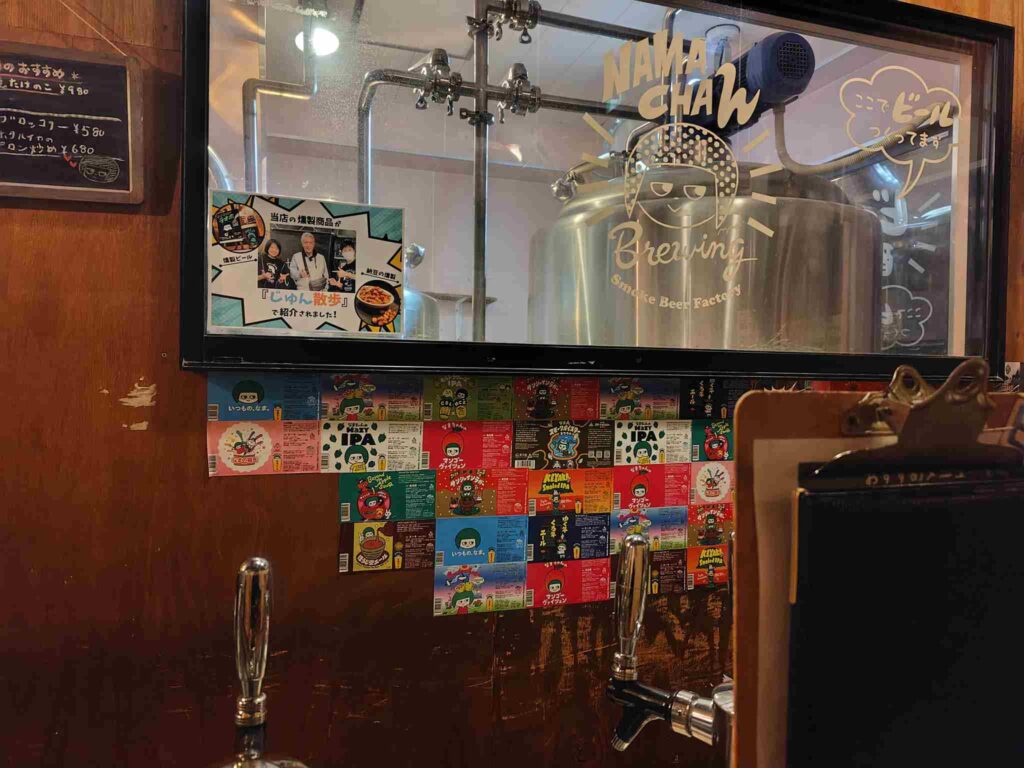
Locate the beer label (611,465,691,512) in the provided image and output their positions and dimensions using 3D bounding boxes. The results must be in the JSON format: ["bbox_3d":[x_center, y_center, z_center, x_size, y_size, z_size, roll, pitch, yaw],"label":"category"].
[{"bbox_3d":[0.265,0.193,1.281,0.159,0.081,0.010,1,0,-17],"label":"beer label"}]

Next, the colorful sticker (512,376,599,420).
[{"bbox_3d":[0.081,0.024,1.208,0.165,0.079,0.010,1,1,-18],"label":"colorful sticker"}]

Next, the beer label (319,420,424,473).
[{"bbox_3d":[-0.227,0.103,1.110,0.162,0.081,0.010,1,1,-18],"label":"beer label"}]

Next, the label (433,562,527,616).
[{"bbox_3d":[-0.053,0.357,1.188,0.166,0.082,0.010,1,0,-17],"label":"label"}]

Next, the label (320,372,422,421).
[{"bbox_3d":[-0.226,0.021,1.109,0.165,0.079,0.010,1,1,-18],"label":"label"}]

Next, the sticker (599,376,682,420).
[{"bbox_3d":[0.241,0.027,1.272,0.165,0.081,0.010,1,0,-17],"label":"sticker"}]

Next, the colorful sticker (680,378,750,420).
[{"bbox_3d":[0.397,0.029,1.319,0.158,0.082,0.010,1,0,-17],"label":"colorful sticker"}]

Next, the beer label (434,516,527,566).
[{"bbox_3d":[-0.050,0.269,1.171,0.162,0.081,0.010,1,1,-18],"label":"beer label"}]

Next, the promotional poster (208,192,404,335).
[{"bbox_3d":[-0.325,-0.186,1.098,0.303,0.216,0.010,1,1,-18],"label":"promotional poster"}]

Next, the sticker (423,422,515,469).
[{"bbox_3d":[-0.075,0.106,1.179,0.158,0.084,0.010,1,0,-17],"label":"sticker"}]

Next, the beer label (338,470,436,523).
[{"bbox_3d":[-0.206,0.190,1.140,0.160,0.083,0.010,1,0,-17],"label":"beer label"}]

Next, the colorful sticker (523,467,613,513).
[{"bbox_3d":[0.108,0.196,1.234,0.164,0.081,0.010,1,0,-17],"label":"colorful sticker"}]

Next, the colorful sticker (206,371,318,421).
[{"bbox_3d":[-0.382,0.018,1.058,0.164,0.079,0.010,1,1,-18],"label":"colorful sticker"}]

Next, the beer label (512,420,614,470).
[{"bbox_3d":[0.096,0.109,1.230,0.197,0.084,0.010,1,0,-17],"label":"beer label"}]

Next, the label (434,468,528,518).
[{"bbox_3d":[-0.050,0.190,1.187,0.165,0.083,0.010,1,0,-17],"label":"label"}]

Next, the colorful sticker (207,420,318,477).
[{"bbox_3d":[-0.392,0.102,1.084,0.168,0.086,0.010,1,0,-17],"label":"colorful sticker"}]

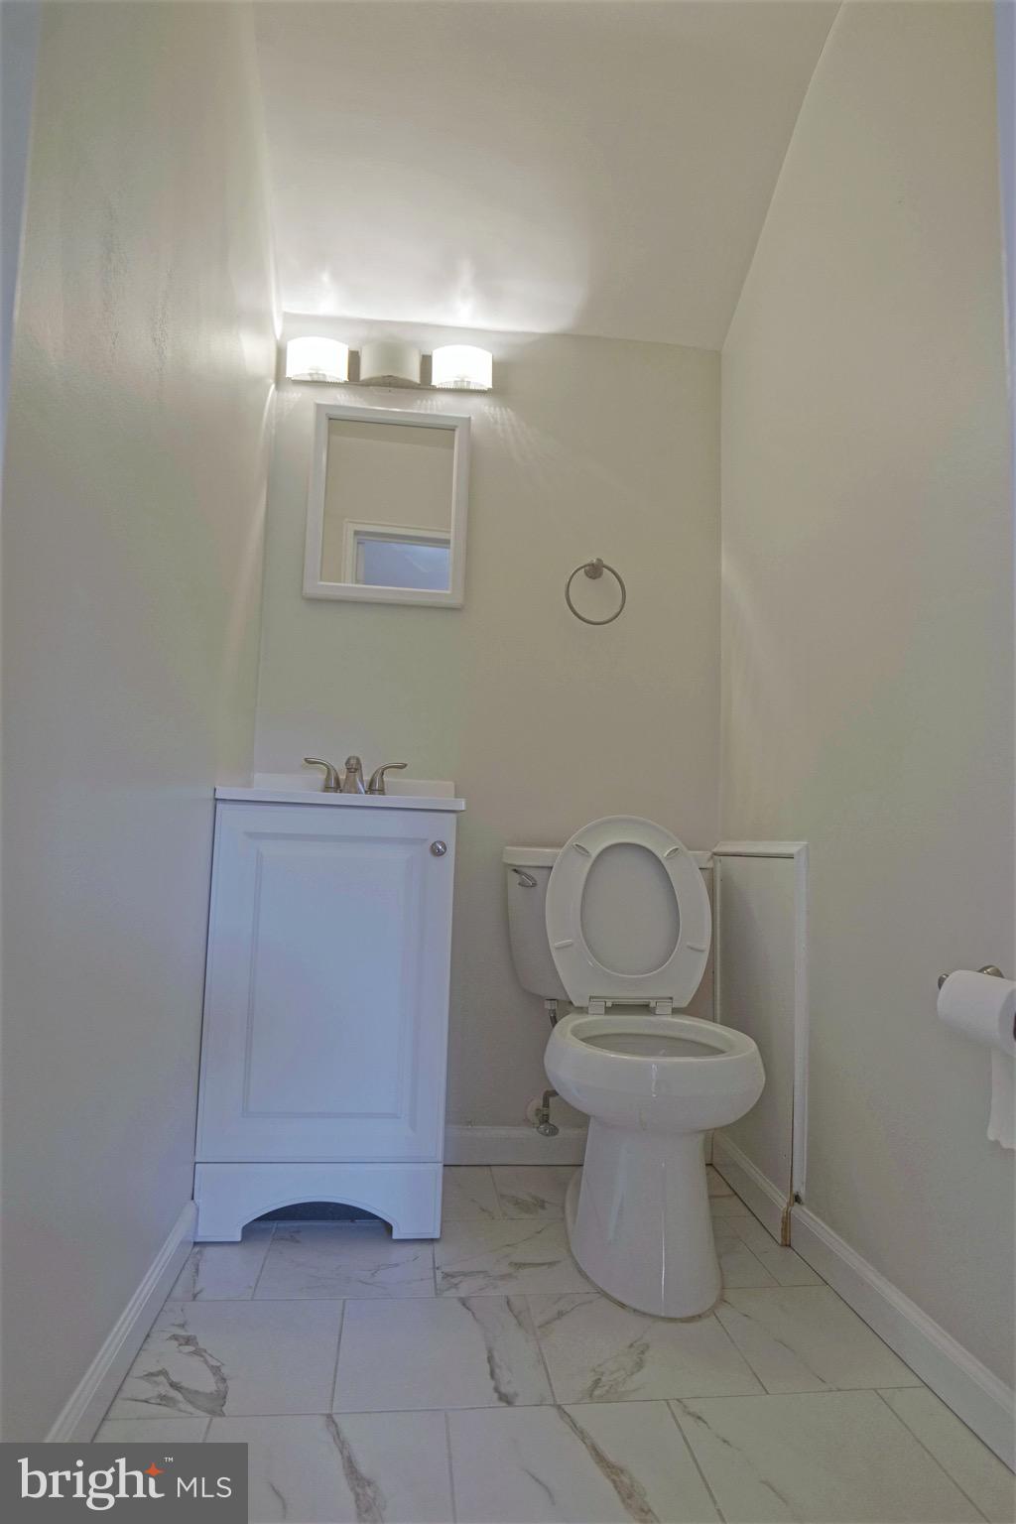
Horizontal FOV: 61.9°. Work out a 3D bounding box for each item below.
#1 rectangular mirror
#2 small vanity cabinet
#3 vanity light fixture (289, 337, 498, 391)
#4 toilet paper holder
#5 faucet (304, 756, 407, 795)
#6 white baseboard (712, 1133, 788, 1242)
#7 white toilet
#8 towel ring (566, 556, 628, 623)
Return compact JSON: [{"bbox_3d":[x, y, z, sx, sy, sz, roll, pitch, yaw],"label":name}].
[{"bbox_3d":[-0.296,-0.632,2.110,0.384,0.490,0.035,3,-6,-7],"label":"rectangular mirror"},{"bbox_3d":[-0.361,0.500,1.819,0.480,0.847,0.385,3,-6,-7],"label":"small vanity cabinet"},{"bbox_3d":[-0.292,-0.984,2.113,0.508,0.087,0.095,3,-6,-7],"label":"vanity light fixture"},{"bbox_3d":[0.620,0.291,1.073,0.073,0.050,0.160,3,-6,-7],"label":"toilet paper holder"},{"bbox_3d":[-0.351,0.035,1.935,0.236,0.102,0.145,3,-6,-7],"label":"faucet"},{"bbox_3d":[0.514,0.916,1.855,0.018,0.084,0.413,3,-6,-7],"label":"white baseboard"},{"bbox_3d":[0.244,0.518,1.690,0.458,0.827,0.740,3,-6,-7],"label":"white toilet"},{"bbox_3d":[0.224,-0.422,2.136,0.151,0.158,0.065,3,-6,-7],"label":"towel ring"}]

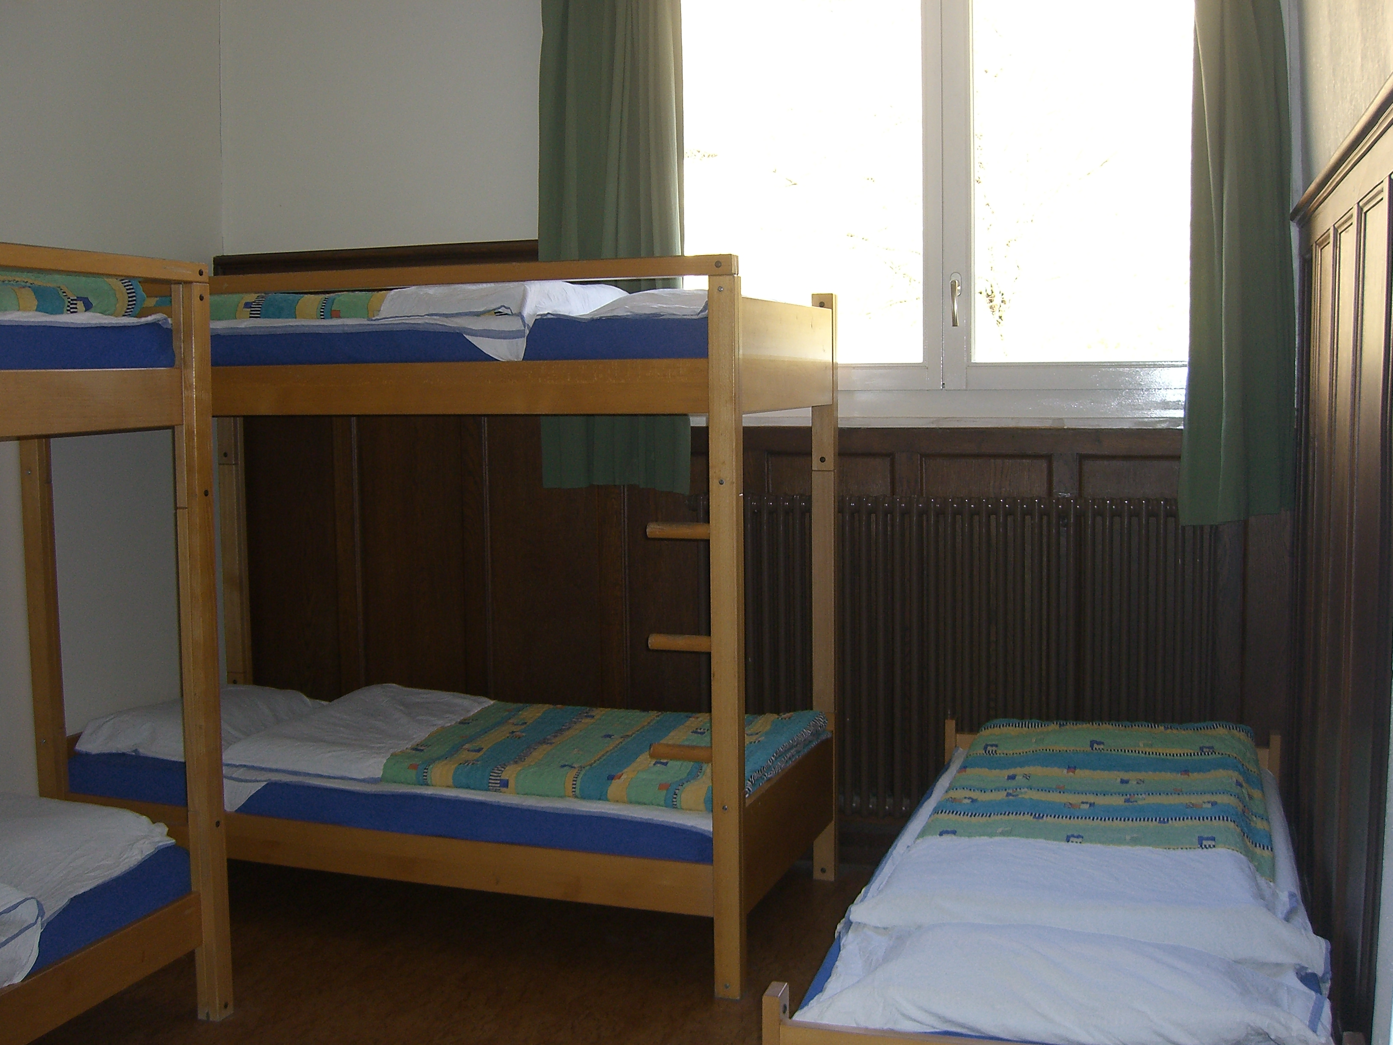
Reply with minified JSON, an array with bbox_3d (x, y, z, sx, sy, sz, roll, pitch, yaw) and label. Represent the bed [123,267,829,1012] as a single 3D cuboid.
[{"bbox_3d":[-0.719,0.192,4.285,2.060,1.725,0.912,1,6,20],"label":"bed"}]

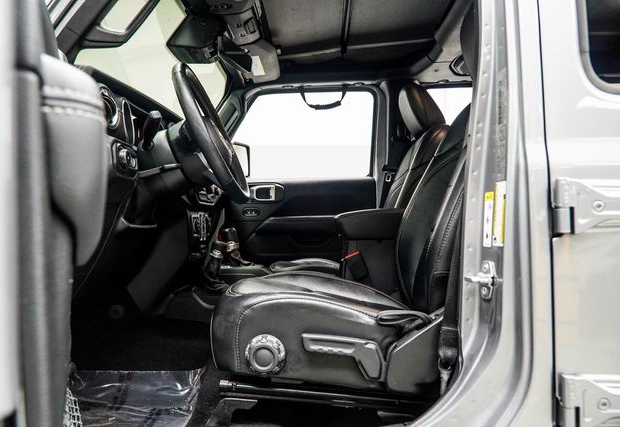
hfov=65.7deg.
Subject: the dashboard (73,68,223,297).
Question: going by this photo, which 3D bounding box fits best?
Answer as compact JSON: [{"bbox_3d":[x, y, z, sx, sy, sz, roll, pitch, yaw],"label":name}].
[{"bbox_3d":[-0.430,-0.040,1.500,0.380,0.480,1.380,0,0,3],"label":"dashboard"}]

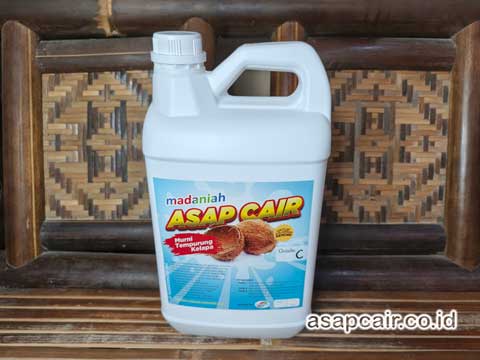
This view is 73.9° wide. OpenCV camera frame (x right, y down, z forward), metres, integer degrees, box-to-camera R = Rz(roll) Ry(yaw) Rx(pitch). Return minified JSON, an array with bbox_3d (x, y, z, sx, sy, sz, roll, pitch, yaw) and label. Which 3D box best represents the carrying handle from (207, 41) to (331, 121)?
[{"bbox_3d":[0.029,-0.097,0.311,0.121,0.073,0.040,1,21,3],"label":"carrying handle"}]

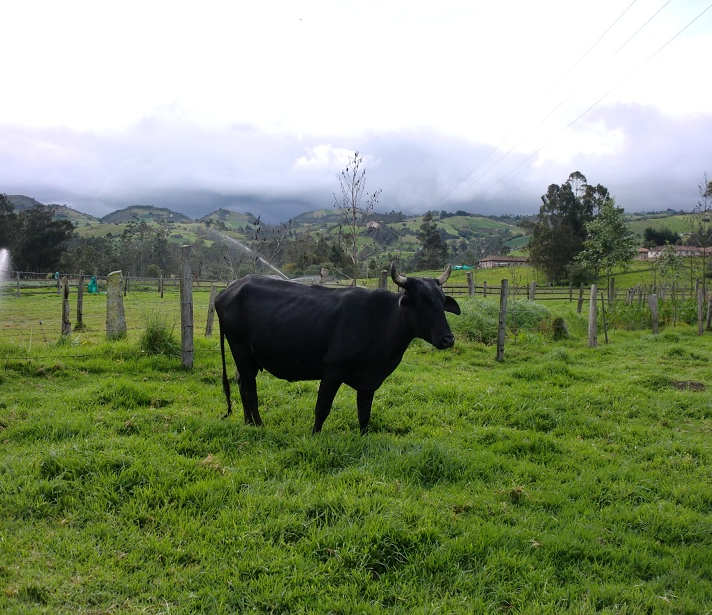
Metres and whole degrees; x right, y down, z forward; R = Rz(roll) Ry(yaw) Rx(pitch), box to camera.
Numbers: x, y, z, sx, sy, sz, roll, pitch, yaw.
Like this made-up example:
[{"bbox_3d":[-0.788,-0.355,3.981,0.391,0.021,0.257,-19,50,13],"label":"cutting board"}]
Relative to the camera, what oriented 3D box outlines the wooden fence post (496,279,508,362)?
[{"bbox_3d":[2.329,0.215,13.200,0.110,1.321,0.110,3,3,0],"label":"wooden fence post"}]

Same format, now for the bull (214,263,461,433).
[{"bbox_3d":[-0.240,0.378,7.427,2.200,1.540,0.680,2,3,29],"label":"bull"}]

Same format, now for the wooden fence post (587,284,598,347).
[{"bbox_3d":[4.570,0.164,16.000,0.150,1.177,0.150,0,3,0],"label":"wooden fence post"}]

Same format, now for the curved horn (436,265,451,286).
[{"bbox_3d":[0.740,-0.268,7.050,0.120,0.190,0.090,-3,4,-45],"label":"curved horn"}]

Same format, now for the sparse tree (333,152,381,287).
[{"bbox_3d":[0.022,-3.495,36.000,2.100,6.643,2.000,0,3,0],"label":"sparse tree"}]

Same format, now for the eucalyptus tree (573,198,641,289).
[{"bbox_3d":[11.179,-2.477,37.000,2.800,4.775,2.600,0,3,0],"label":"eucalyptus tree"}]

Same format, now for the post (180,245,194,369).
[{"bbox_3d":[-2.477,-0.004,12.200,0.165,1.817,0.165,0,3,0],"label":"post"}]

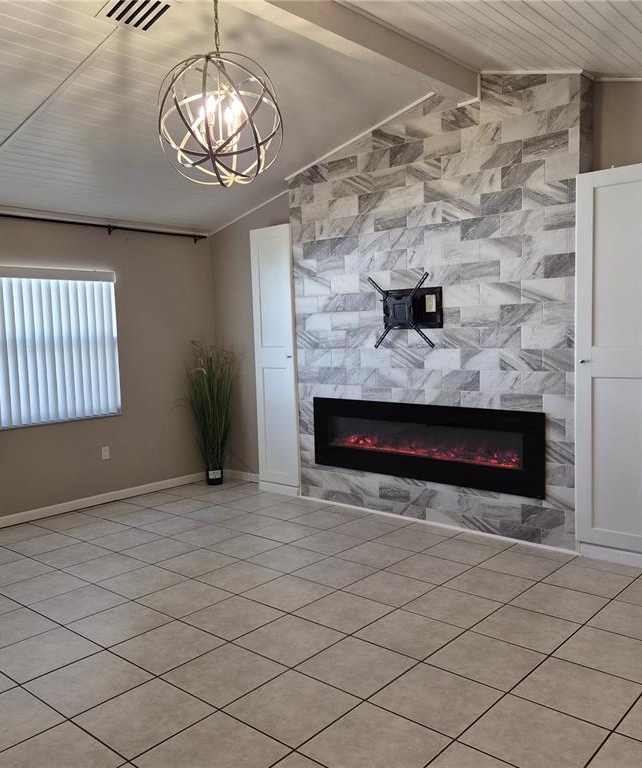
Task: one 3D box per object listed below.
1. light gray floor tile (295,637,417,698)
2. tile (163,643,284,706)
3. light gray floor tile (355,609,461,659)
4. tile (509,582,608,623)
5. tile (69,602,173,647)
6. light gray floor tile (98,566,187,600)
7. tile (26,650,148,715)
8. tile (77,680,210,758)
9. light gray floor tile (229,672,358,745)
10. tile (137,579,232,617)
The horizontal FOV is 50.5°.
[{"bbox_3d":[0.160,1.238,2.970,0.401,0.012,0.401,3,6,41],"label":"light gray floor tile"},{"bbox_3d":[-0.413,1.255,2.935,0.401,0.012,0.401,3,6,41],"label":"tile"},{"bbox_3d":[0.428,1.208,3.273,0.401,0.012,0.401,3,6,41],"label":"light gray floor tile"},{"bbox_3d":[1.261,1.156,3.605,0.402,0.010,0.402,2,6,41],"label":"tile"},{"bbox_3d":[-1.023,1.224,3.472,0.402,0.010,0.402,2,6,41],"label":"tile"},{"bbox_3d":[-1.079,1.203,4.120,0.409,0.010,0.409,3,6,41],"label":"light gray floor tile"},{"bbox_3d":[-0.999,1.288,2.928,0.406,0.010,0.406,3,6,41],"label":"tile"},{"bbox_3d":[-0.682,1.280,2.630,0.402,0.010,0.402,2,6,41],"label":"tile"},{"bbox_3d":[-0.112,1.292,2.717,0.409,0.010,0.409,3,6,41],"label":"light gray floor tile"},{"bbox_3d":[-0.755,1.193,3.781,0.402,0.010,0.402,2,6,41],"label":"tile"}]

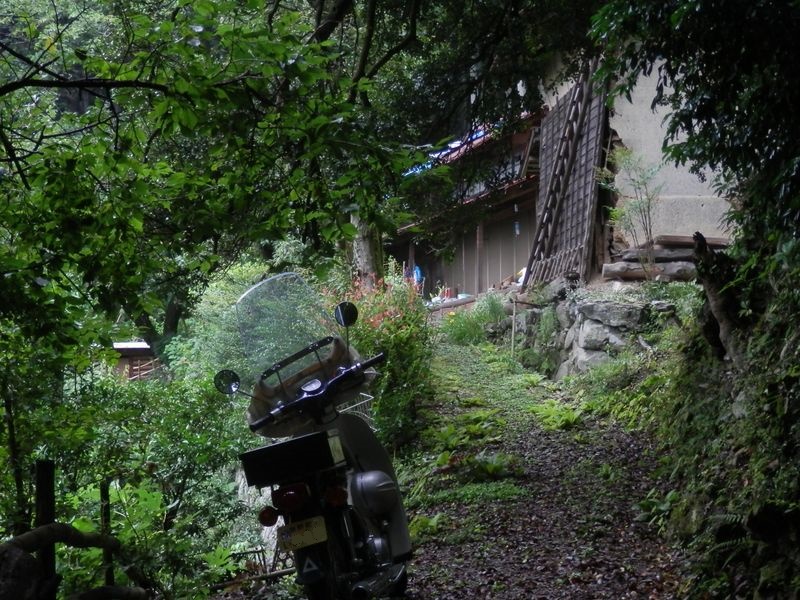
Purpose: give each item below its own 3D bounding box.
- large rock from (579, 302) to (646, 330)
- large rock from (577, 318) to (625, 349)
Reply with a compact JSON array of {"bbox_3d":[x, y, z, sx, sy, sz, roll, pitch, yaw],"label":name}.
[{"bbox_3d":[2.844,0.208,18.600,0.840,0.360,0.600,1,-4,-10],"label":"large rock"},{"bbox_3d":[2.709,0.468,18.550,0.600,0.410,0.520,1,-4,-10],"label":"large rock"}]

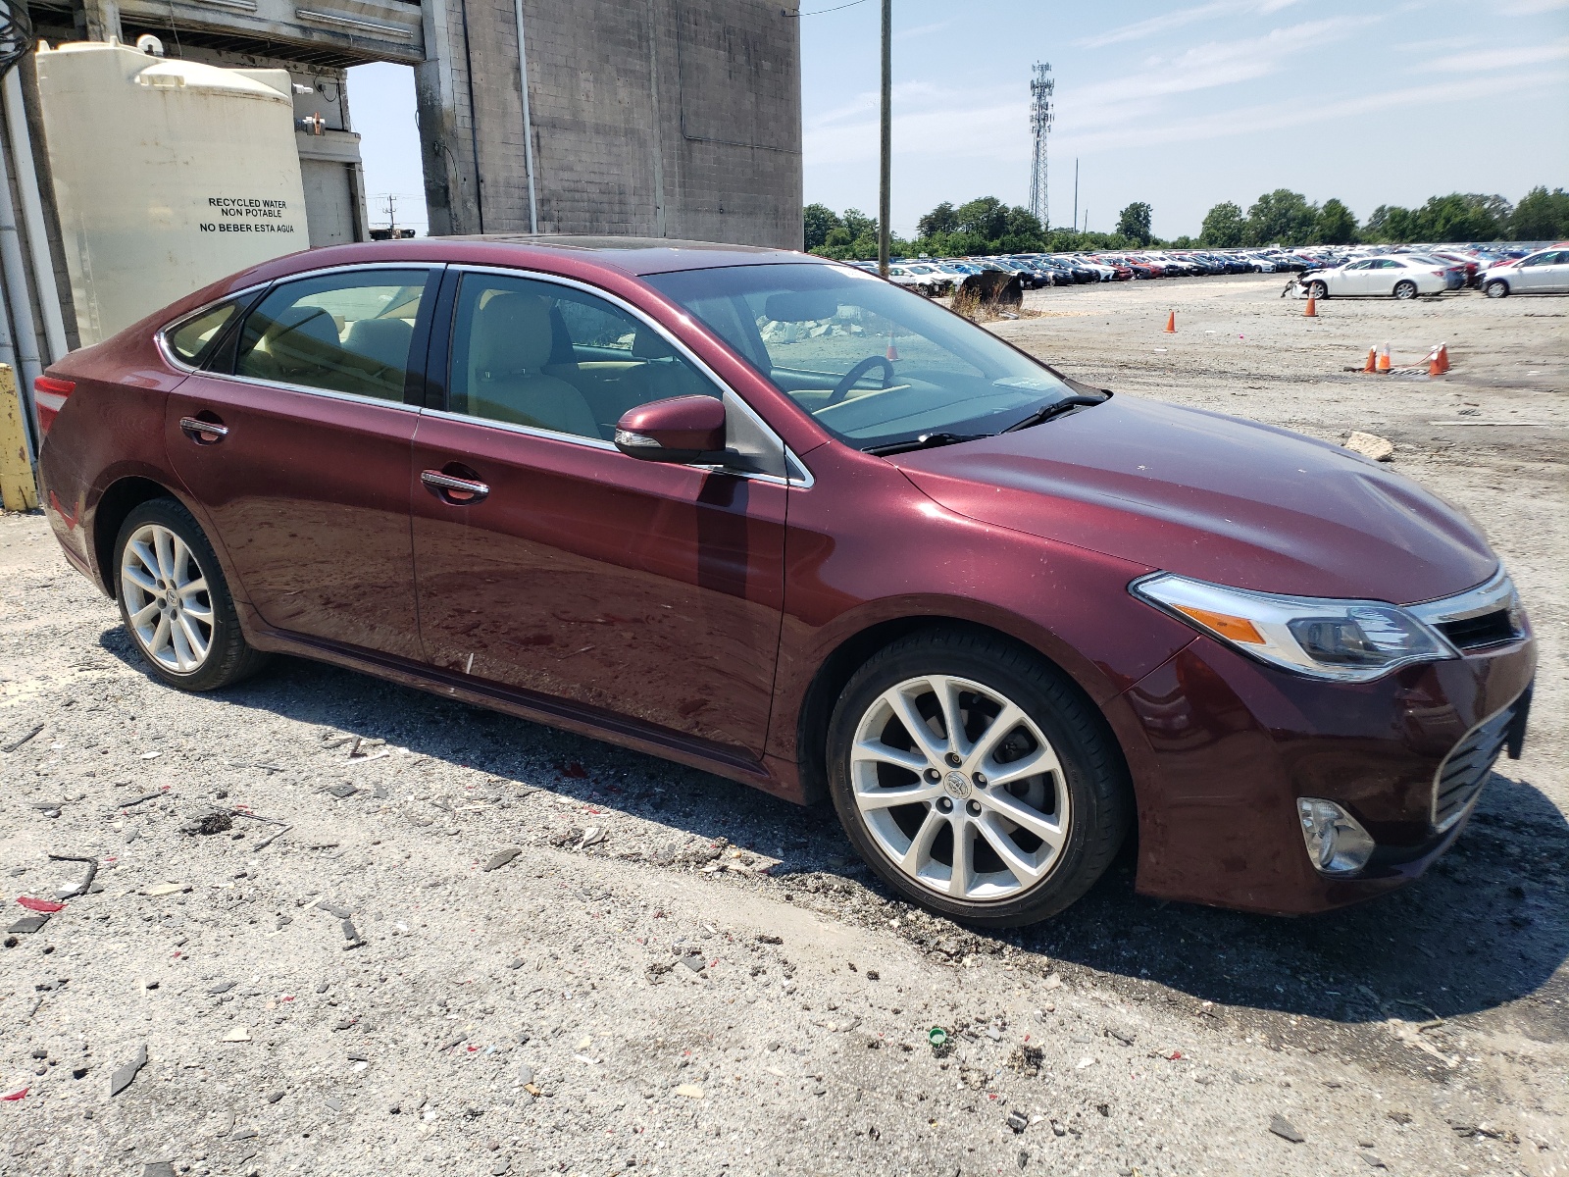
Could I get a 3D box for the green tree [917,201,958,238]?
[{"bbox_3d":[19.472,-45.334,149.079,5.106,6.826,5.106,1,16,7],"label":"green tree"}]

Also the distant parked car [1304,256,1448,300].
[{"bbox_3d":[20.450,-10.860,41.100,4.750,1.450,1.820,9,18,33],"label":"distant parked car"}]

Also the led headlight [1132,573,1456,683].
[{"bbox_3d":[0.988,0.060,2.283,0.585,0.210,0.355,9,18,29],"label":"led headlight"}]

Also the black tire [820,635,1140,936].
[{"bbox_3d":[0.421,0.401,2.572,0.660,0.655,0.225,9,18,30],"label":"black tire"}]

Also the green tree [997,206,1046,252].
[{"bbox_3d":[35.107,-52.075,176.277,7.300,9.600,7.300,-1,15,0],"label":"green tree"}]

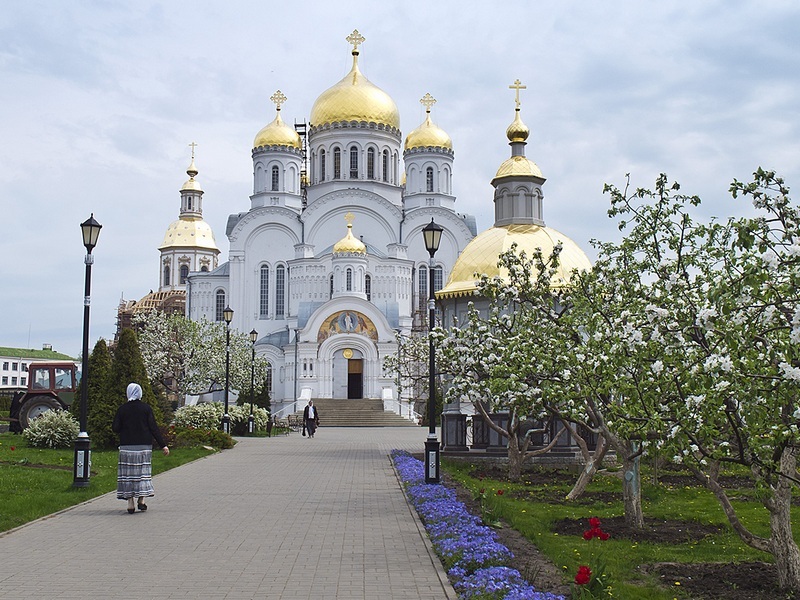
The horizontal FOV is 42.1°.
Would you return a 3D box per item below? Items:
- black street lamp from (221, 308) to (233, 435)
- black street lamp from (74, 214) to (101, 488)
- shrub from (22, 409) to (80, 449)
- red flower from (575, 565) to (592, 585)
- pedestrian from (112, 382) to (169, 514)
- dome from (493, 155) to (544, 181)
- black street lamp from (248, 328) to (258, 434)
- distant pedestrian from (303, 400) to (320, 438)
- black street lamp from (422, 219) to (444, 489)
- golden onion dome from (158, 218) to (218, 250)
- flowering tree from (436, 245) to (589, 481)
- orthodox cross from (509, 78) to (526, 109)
[{"bbox_3d":[-5.628,2.362,33.612,0.360,4.386,0.360,1,-6,-6],"label":"black street lamp"},{"bbox_3d":[-5.047,0.795,16.914,0.360,4.437,0.360,0,-6,6],"label":"black street lamp"},{"bbox_3d":[-10.105,3.752,30.200,1.650,1.100,1.550,1,-5,-2],"label":"shrub"},{"bbox_3d":[1.226,1.834,6.950,0.115,0.125,0.110,1,-5,-2],"label":"red flower"},{"bbox_3d":[-3.264,1.863,13.128,0.660,1.614,0.450,1,-6,-5],"label":"pedestrian"},{"bbox_3d":[3.410,-3.788,29.900,1.550,0.704,1.550,1,-6,-9],"label":"dome"},{"bbox_3d":[-6.031,3.403,42.900,0.340,4.400,0.340,1,-5,-2],"label":"black street lamp"},{"bbox_3d":[-3.588,4.856,42.273,0.660,1.511,0.450,1,-6,-3],"label":"distant pedestrian"},{"bbox_3d":[0.549,0.863,17.186,0.340,4.400,0.340,1,-5,-2],"label":"black street lamp"},{"bbox_3d":[-24.576,-7.684,122.000,7.100,3.756,7.100,-2,-6,19],"label":"golden onion dome"},{"bbox_3d":[2.004,1.111,18.200,2.800,4.050,2.700,1,-5,-2],"label":"flowering tree"},{"bbox_3d":[3.194,-5.599,28.200,0.460,0.810,0.060,1,-5,-2],"label":"orthodox cross"}]

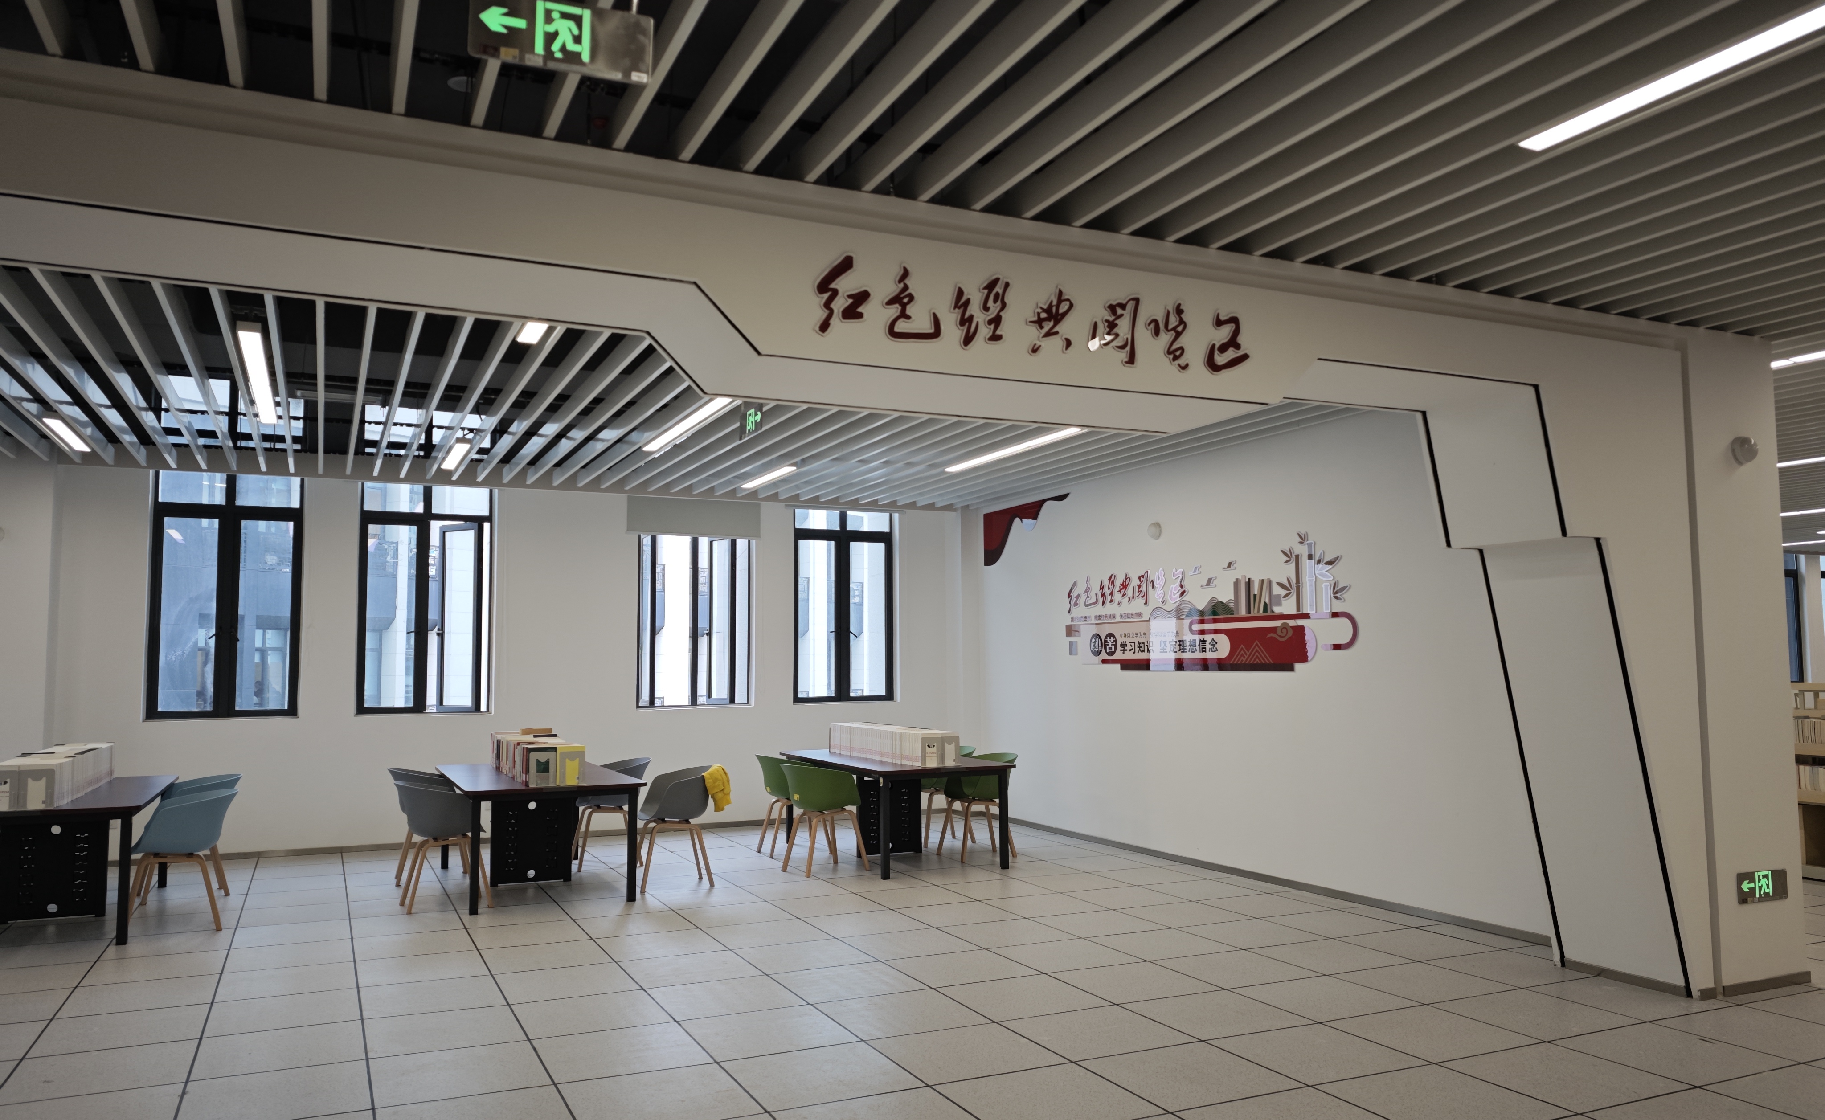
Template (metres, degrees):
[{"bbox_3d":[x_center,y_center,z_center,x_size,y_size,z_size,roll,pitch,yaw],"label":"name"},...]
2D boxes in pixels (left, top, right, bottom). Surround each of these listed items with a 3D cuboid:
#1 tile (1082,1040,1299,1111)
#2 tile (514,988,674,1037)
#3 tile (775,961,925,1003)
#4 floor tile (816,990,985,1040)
[{"bbox_3d":[1.022,1.919,4.504,0.600,0.020,0.600,2,-5,-25],"label":"tile"},{"bbox_3d":[-1.400,1.985,5.282,0.600,0.020,0.600,2,-6,-25],"label":"tile"},{"bbox_3d":[-0.304,2.033,5.815,0.600,0.020,0.600,2,-6,-25],"label":"tile"},{"bbox_3d":[-0.047,1.977,5.258,0.600,0.020,0.600,2,-6,-25],"label":"floor tile"}]

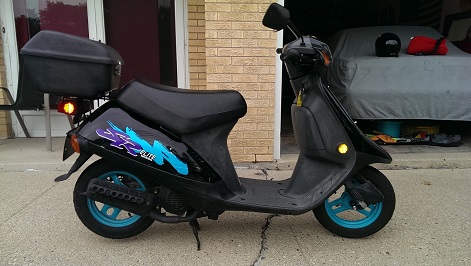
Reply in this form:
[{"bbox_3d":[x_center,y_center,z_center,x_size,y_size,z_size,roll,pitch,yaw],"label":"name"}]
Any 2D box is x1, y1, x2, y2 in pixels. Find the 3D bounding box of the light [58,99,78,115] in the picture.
[{"bbox_3d":[-0.737,-0.118,1.569,0.086,0.072,0.100,-1,9,-3],"label":"light"}]

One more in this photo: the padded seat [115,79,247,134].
[{"bbox_3d":[-0.249,-0.129,1.623,0.600,0.243,0.250,-1,9,-3],"label":"padded seat"}]

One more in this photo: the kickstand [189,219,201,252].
[{"bbox_3d":[-0.199,0.471,1.715,0.065,0.145,0.190,-1,9,-3],"label":"kickstand"}]

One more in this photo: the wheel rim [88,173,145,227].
[{"bbox_3d":[-0.568,0.315,1.680,0.280,0.280,0.070,-1,9,-3],"label":"wheel rim"}]

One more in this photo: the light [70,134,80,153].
[{"bbox_3d":[-0.695,0.046,1.532,0.050,0.085,0.065,-1,9,-3],"label":"light"}]

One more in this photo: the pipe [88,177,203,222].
[{"bbox_3d":[-0.413,0.307,1.585,0.475,0.225,0.145,-1,9,-3],"label":"pipe"}]

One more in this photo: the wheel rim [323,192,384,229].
[{"bbox_3d":[0.589,0.333,1.743,0.280,0.280,0.070,0,9,2],"label":"wheel rim"}]

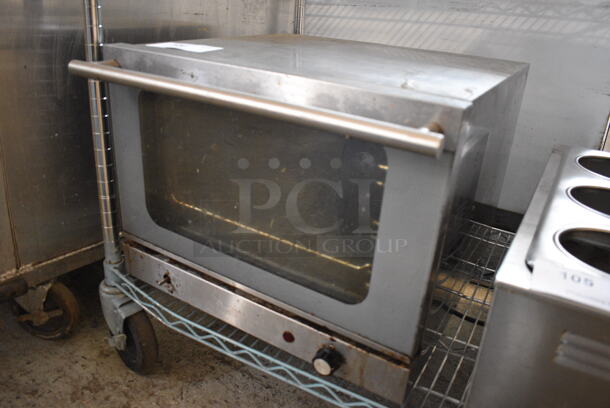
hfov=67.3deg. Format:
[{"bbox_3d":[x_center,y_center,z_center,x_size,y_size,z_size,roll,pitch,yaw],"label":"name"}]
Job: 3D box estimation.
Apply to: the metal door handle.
[{"bbox_3d":[-0.082,-0.117,0.495,0.473,0.019,0.064,17,26,25],"label":"metal door handle"}]

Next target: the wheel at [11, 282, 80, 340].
[{"bbox_3d":[-0.501,0.192,0.884,0.126,0.138,0.062,6,22,3],"label":"wheel"}]

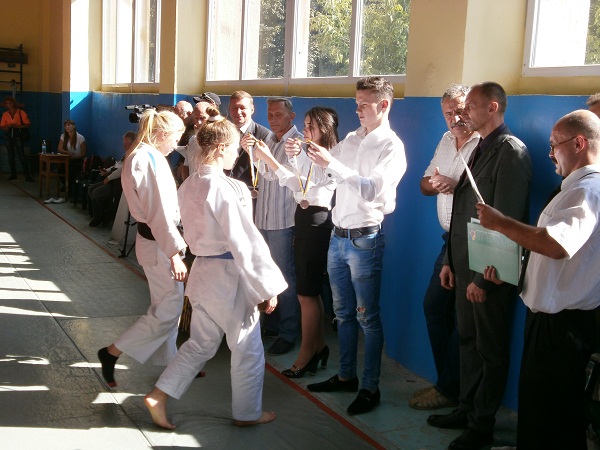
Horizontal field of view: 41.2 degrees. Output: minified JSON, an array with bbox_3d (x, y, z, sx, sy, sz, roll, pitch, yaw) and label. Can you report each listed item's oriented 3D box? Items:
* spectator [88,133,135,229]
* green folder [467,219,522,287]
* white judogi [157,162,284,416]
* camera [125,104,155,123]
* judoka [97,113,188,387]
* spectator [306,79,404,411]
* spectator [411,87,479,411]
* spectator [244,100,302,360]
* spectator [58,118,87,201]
[{"bbox_3d":[-2.326,-0.594,10.324,0.800,1.220,0.500,-2,9,-28],"label":"spectator"},{"bbox_3d":[0.812,0.123,3.330,0.025,0.210,0.290,-14,18,-30],"label":"green folder"},{"bbox_3d":[-0.400,0.341,4.002,0.550,1.250,0.500,-3,10,-33],"label":"white judogi"},{"bbox_3d":[-1.625,-1.135,8.150,0.360,0.200,0.160,-2,9,-31],"label":"camera"},{"bbox_3d":[-0.849,0.120,4.596,0.650,1.540,0.450,-1,9,-26],"label":"judoka"},{"bbox_3d":[0.326,0.082,4.408,0.580,1.770,0.500,-4,10,-37],"label":"spectator"},{"bbox_3d":[0.819,0.119,4.407,0.400,1.740,0.520,-5,11,-42],"label":"spectator"},{"bbox_3d":[-0.171,-0.020,5.295,0.360,1.680,0.520,-5,11,-44],"label":"spectator"},{"bbox_3d":[-3.734,-1.058,12.949,0.480,1.280,0.680,8,10,33],"label":"spectator"}]

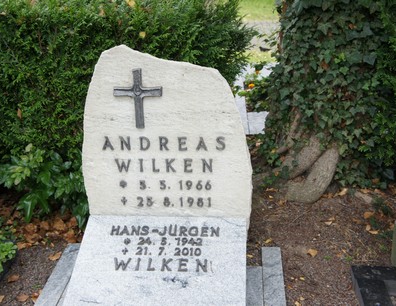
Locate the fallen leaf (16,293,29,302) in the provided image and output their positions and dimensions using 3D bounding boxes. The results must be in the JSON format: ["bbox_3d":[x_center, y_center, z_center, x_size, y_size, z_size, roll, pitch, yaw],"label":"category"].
[{"bbox_3d":[-0.709,0.588,2.484,0.052,0.015,0.048,-2,22,0],"label":"fallen leaf"}]

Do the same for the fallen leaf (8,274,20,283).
[{"bbox_3d":[-0.782,0.536,2.617,0.057,0.015,0.048,-2,22,0],"label":"fallen leaf"}]

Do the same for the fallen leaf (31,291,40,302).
[{"bbox_3d":[-0.654,0.584,2.484,0.043,0.020,0.063,-2,22,0],"label":"fallen leaf"}]

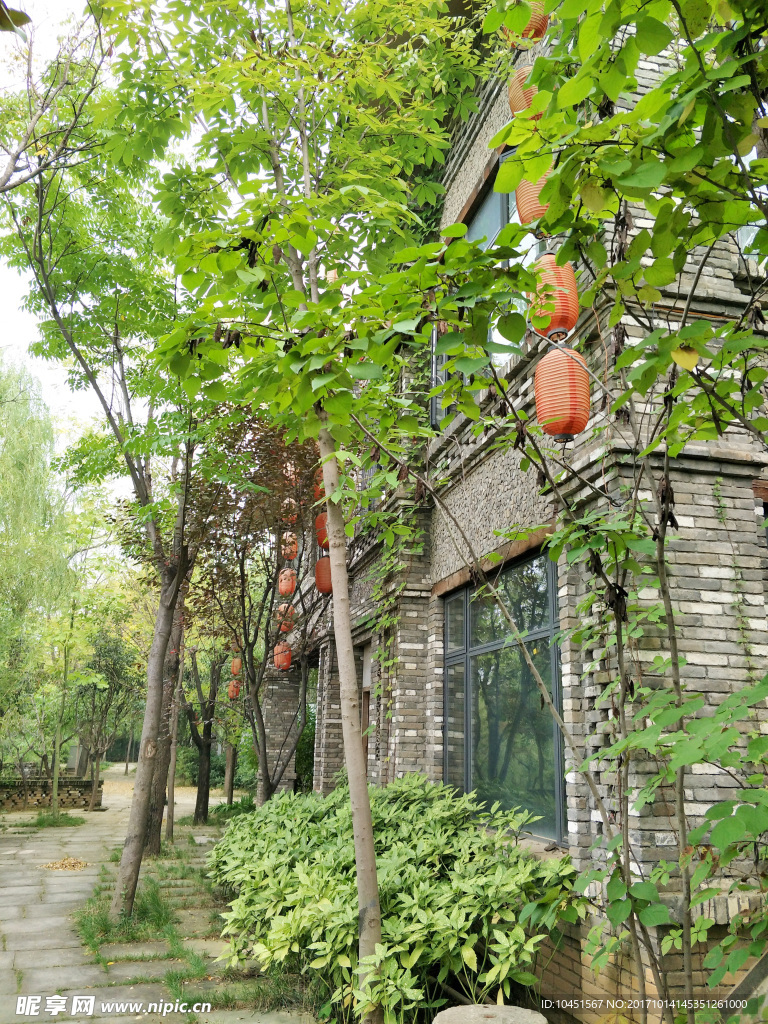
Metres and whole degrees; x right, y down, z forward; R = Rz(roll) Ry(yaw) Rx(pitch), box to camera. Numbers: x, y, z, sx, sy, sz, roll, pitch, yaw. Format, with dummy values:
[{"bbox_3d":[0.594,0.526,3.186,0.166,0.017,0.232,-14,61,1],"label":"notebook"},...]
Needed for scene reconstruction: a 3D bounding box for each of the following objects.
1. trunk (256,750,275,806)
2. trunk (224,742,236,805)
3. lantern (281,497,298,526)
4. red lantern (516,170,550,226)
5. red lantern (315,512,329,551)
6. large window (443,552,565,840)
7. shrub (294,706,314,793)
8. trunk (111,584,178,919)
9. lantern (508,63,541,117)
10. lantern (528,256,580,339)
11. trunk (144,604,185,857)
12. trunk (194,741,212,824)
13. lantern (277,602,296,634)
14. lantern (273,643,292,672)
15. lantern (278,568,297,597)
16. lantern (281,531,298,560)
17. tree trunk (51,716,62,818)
[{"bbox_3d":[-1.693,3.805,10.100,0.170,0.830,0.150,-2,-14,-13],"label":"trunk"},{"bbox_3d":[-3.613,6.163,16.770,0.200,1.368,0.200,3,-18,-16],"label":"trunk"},{"bbox_3d":[-1.451,-0.015,10.900,0.255,0.430,0.255,5,-15,-12],"label":"lantern"},{"bbox_3d":[0.781,-1.576,3.580,0.255,0.450,0.255,5,-15,-12],"label":"red lantern"},{"bbox_3d":[-0.676,0.224,8.350,0.255,0.440,0.255,5,-15,-12],"label":"red lantern"},{"bbox_3d":[0.860,1.354,5.298,0.110,1.820,2.220,7,-18,-15],"label":"large window"},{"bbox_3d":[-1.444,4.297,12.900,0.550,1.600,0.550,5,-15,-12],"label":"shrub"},{"bbox_3d":[-2.276,2.179,6.829,0.200,2.981,0.200,8,-19,-15],"label":"trunk"},{"bbox_3d":[0.893,-2.493,4.270,0.280,0.485,0.280,7,-18,-15],"label":"lantern"},{"bbox_3d":[0.819,-1.039,3.430,0.255,0.450,0.255,5,-15,-12],"label":"lantern"},{"bbox_3d":[-3.131,2.974,10.156,0.260,3.444,0.260,5,-18,-16],"label":"trunk"},{"bbox_3d":[-3.346,4.988,13.168,0.240,1.429,0.240,4,-18,-16],"label":"trunk"},{"bbox_3d":[-1.462,1.597,10.700,0.255,0.430,0.255,5,-15,-12],"label":"lantern"},{"bbox_3d":[-1.675,2.402,11.800,0.280,0.485,0.280,7,-18,-15],"label":"lantern"},{"bbox_3d":[-1.655,1.211,12.200,0.280,0.485,0.280,7,-18,-15],"label":"lantern"},{"bbox_3d":[-1.638,0.603,12.400,0.280,0.485,0.280,7,-18,-15],"label":"lantern"},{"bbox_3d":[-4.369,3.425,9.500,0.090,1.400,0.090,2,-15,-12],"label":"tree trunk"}]

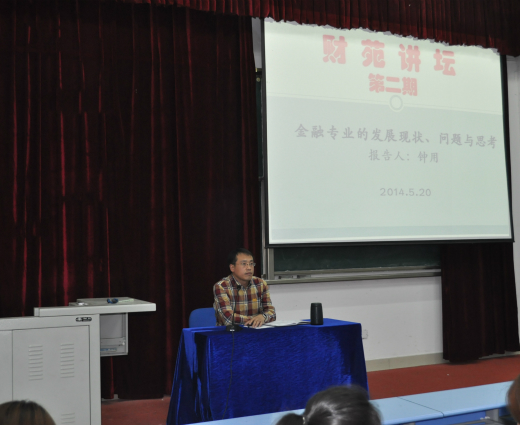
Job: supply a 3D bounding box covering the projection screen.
[{"bbox_3d":[1.407,-0.794,7.046,3.035,2.240,0.060,0,-3,-25],"label":"projection screen"}]

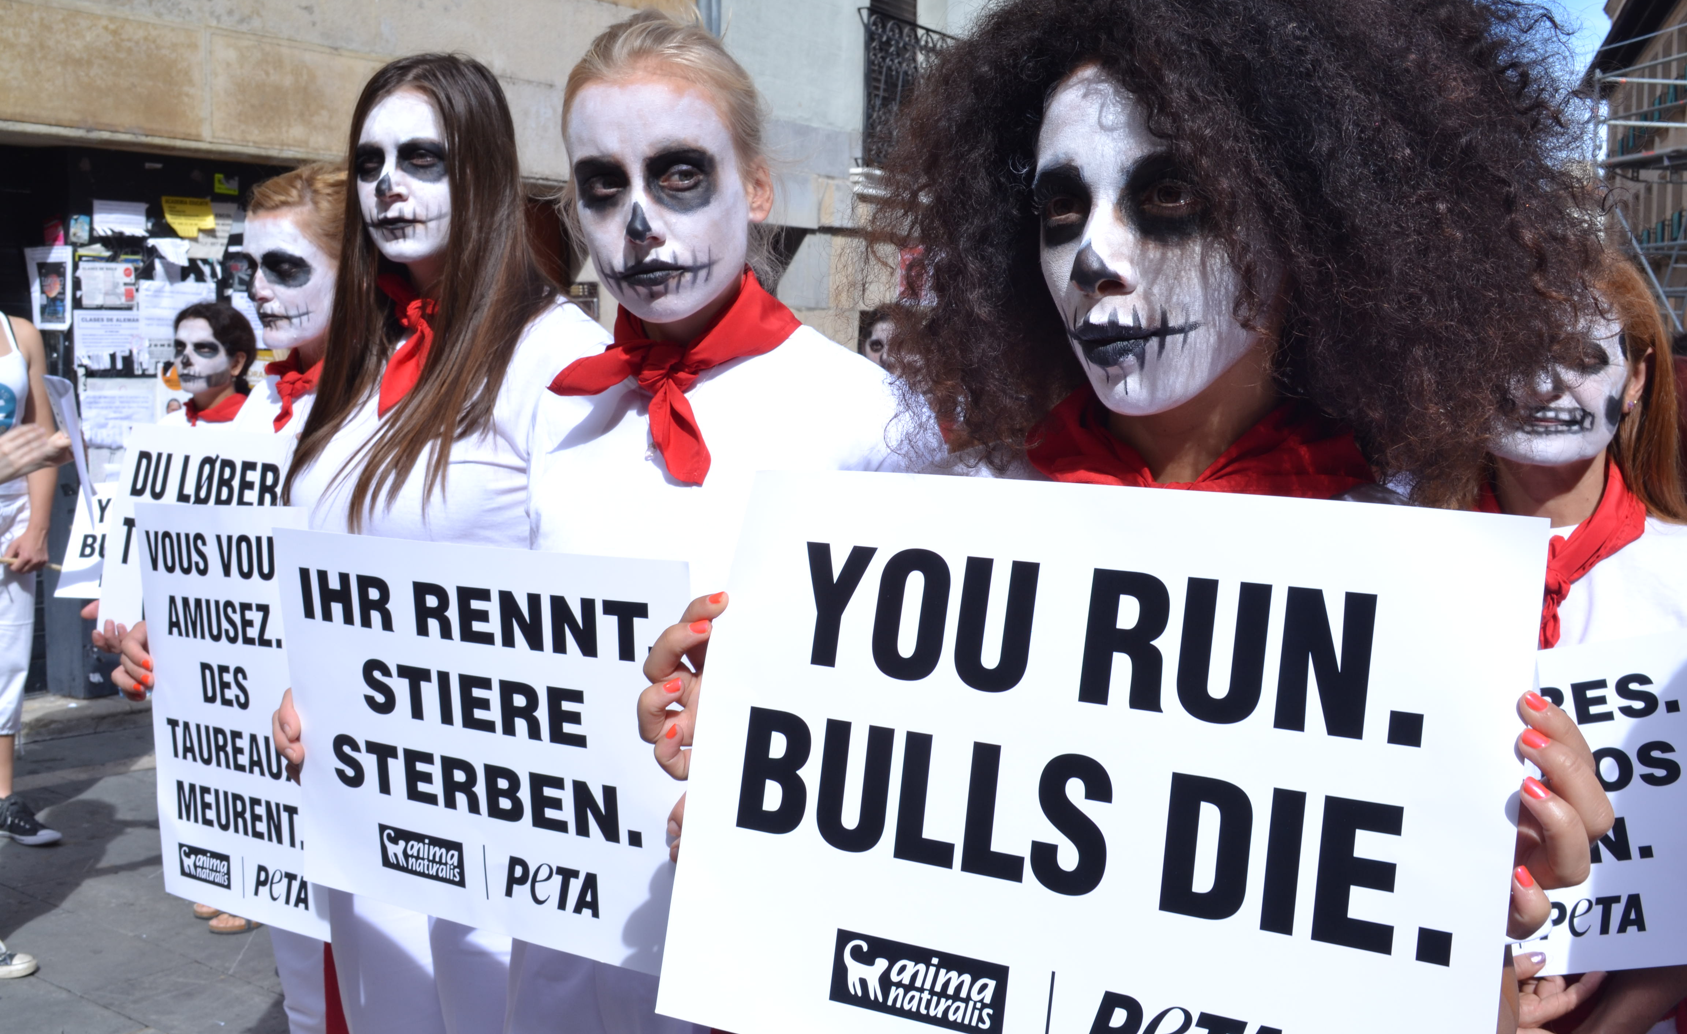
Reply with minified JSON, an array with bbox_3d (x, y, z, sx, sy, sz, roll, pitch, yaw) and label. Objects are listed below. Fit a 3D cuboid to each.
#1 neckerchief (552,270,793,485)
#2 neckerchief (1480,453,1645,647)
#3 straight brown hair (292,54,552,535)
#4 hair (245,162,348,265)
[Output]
[{"bbox_3d":[-0.131,-0.106,1.300,0.180,0.165,0.160,4,8,29],"label":"neckerchief"},{"bbox_3d":[0.750,0.040,1.770,0.185,0.200,0.160,3,7,21],"label":"neckerchief"},{"bbox_3d":[-0.452,-0.243,1.810,0.260,0.480,0.250,4,8,31],"label":"straight brown hair"},{"bbox_3d":[-0.715,-0.385,2.340,0.180,0.220,0.220,5,9,40],"label":"hair"}]

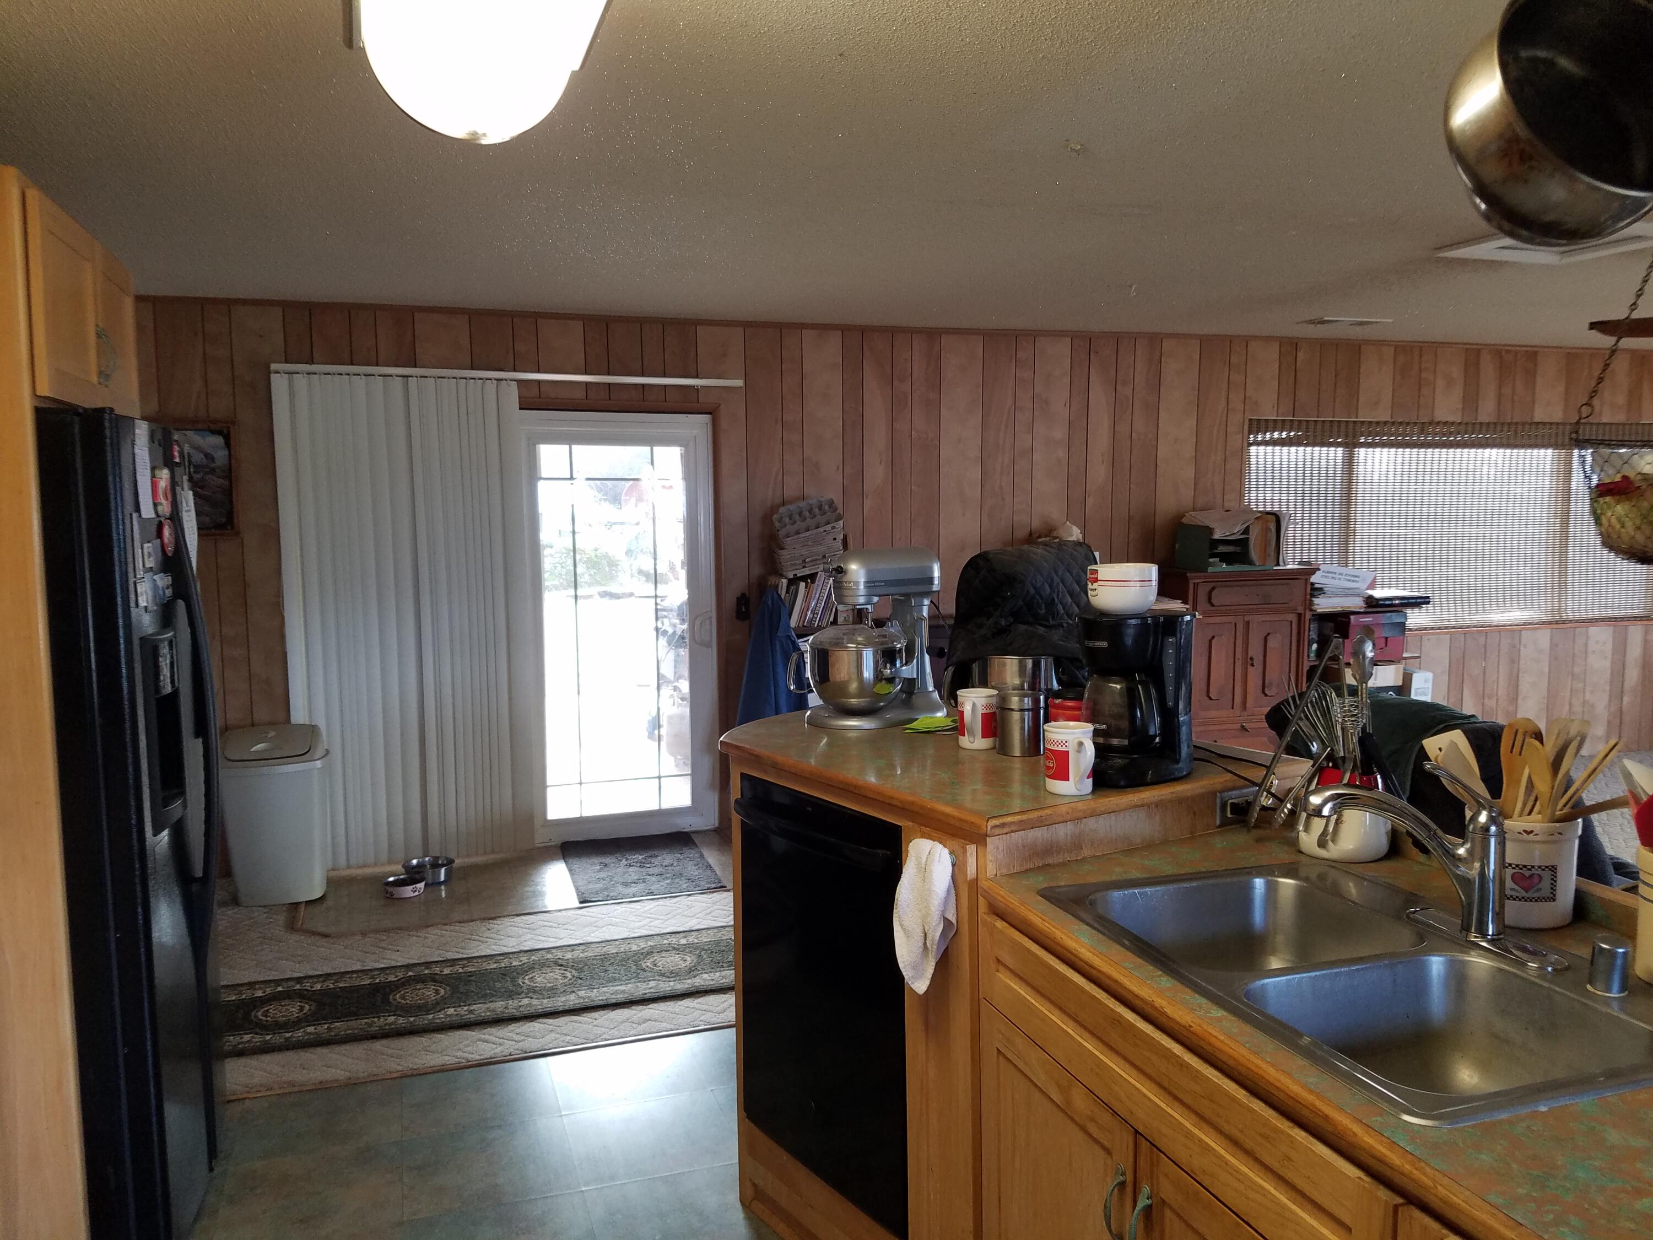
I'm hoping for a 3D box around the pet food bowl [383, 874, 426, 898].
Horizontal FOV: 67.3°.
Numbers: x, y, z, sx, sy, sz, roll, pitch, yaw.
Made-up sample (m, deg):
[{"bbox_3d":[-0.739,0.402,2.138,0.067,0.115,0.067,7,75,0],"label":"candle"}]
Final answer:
[{"bbox_3d":[-1.732,1.096,5.098,0.170,0.050,0.170,-2,7,-19],"label":"pet food bowl"}]

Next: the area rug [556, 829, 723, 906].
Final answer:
[{"bbox_3d":[-0.827,1.069,5.467,0.597,0.014,0.856,-2,7,-17],"label":"area rug"}]

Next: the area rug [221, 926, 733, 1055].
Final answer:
[{"bbox_3d":[-1.105,1.222,4.163,2.300,0.012,0.570,-2,7,-18],"label":"area rug"}]

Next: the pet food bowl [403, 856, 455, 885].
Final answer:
[{"bbox_3d":[-1.690,1.065,5.281,0.220,0.070,0.220,-2,7,-19],"label":"pet food bowl"}]

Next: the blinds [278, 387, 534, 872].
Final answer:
[{"bbox_3d":[-1.796,0.011,5.341,0.990,2.100,0.100,-2,7,-19],"label":"blinds"}]

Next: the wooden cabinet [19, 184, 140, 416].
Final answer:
[{"bbox_3d":[-1.767,-0.592,2.430,0.580,0.344,0.972,-2,7,-19],"label":"wooden cabinet"}]

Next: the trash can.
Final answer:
[{"bbox_3d":[-2.230,0.800,5.058,0.420,0.650,0.320,-2,7,-19],"label":"trash can"}]

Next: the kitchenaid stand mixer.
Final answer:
[{"bbox_3d":[0.122,0.029,3.000,0.360,0.415,0.265,-4,8,-31],"label":"kitchenaid stand mixer"}]

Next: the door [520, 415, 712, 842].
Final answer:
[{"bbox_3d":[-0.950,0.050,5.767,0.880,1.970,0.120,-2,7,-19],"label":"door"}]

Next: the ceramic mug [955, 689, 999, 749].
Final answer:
[{"bbox_3d":[0.324,0.219,2.680,0.087,0.108,0.118,2,7,19],"label":"ceramic mug"}]

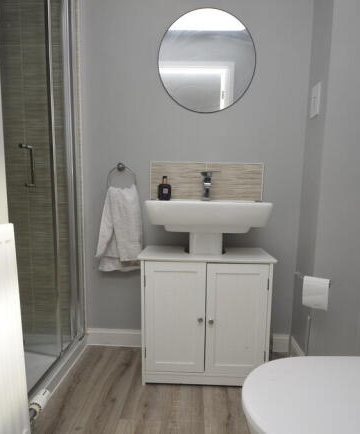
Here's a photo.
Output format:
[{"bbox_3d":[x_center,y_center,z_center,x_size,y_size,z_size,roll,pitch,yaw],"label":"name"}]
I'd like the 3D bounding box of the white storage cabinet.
[{"bbox_3d":[0.118,0.469,1.347,0.607,0.605,0.278,1,6,2],"label":"white storage cabinet"}]

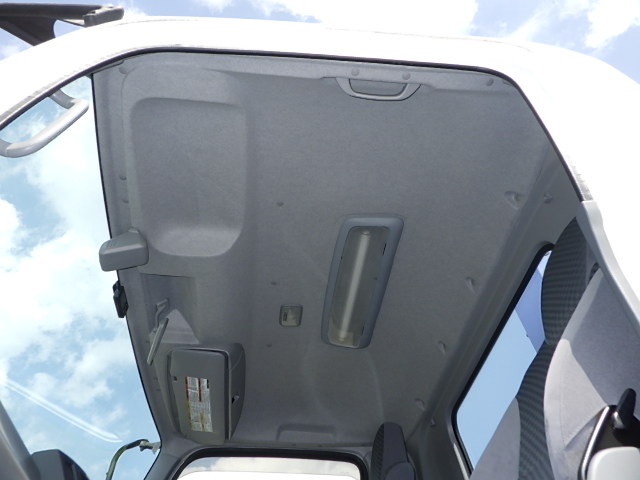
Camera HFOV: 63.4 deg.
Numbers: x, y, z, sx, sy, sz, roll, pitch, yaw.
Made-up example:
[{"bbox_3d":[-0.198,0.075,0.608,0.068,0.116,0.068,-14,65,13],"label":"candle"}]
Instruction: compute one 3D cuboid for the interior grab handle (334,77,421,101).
[{"bbox_3d":[0.115,-0.301,1.020,0.168,0.040,0.042,3,-47,-6],"label":"interior grab handle"}]

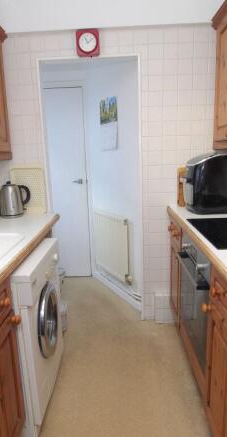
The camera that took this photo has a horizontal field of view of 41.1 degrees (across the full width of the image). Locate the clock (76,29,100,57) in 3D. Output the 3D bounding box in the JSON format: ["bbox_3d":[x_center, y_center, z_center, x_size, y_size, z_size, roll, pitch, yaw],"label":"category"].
[{"bbox_3d":[-0.165,-1.157,2.003,0.140,0.157,0.045,-2,12,1],"label":"clock"}]

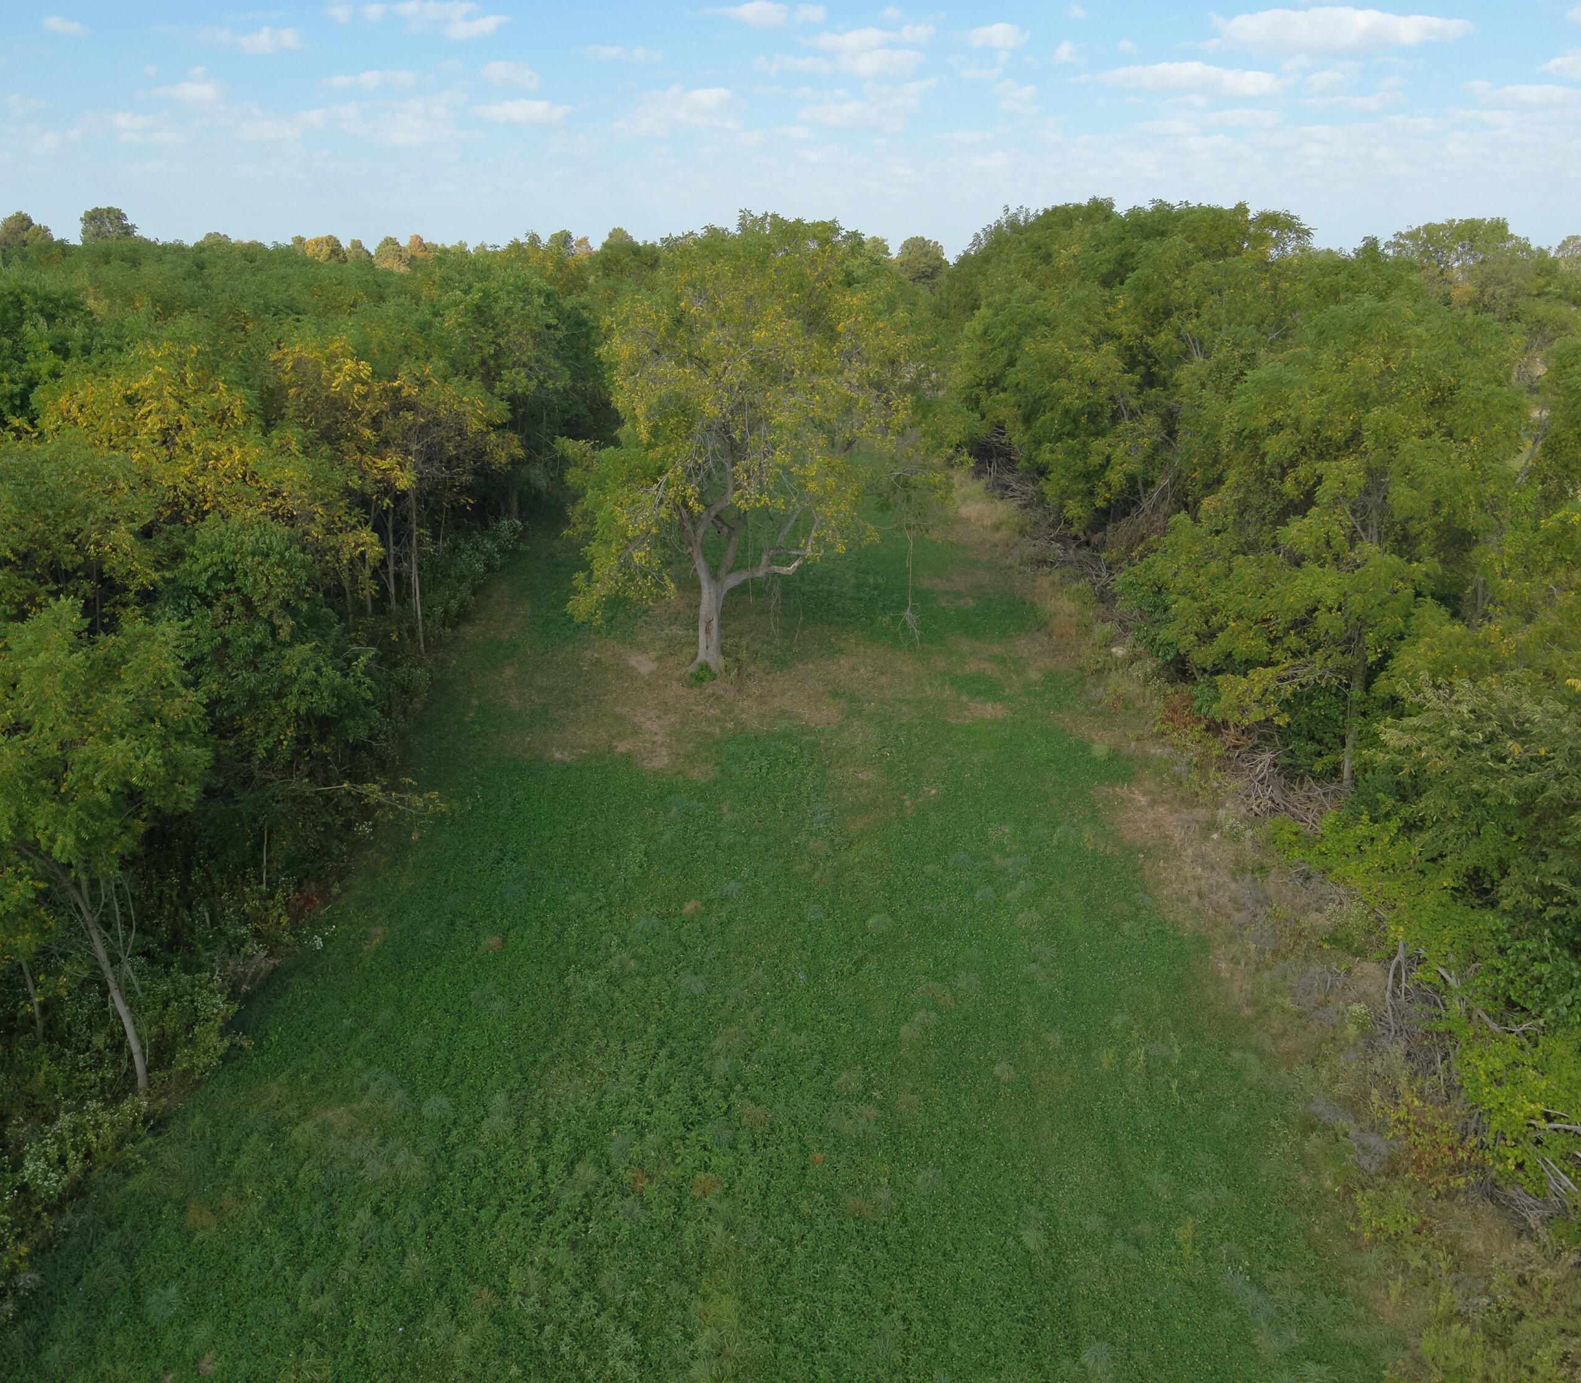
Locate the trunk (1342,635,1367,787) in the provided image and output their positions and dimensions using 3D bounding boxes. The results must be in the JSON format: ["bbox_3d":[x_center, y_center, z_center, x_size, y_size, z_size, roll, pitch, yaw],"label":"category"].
[{"bbox_3d":[12.554,0.507,28.321,0.360,3.680,0.340,0,19,0],"label":"trunk"}]

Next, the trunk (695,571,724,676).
[{"bbox_3d":[-2.376,-2.055,37.182,0.800,2.960,0.750,0,19,0],"label":"trunk"}]

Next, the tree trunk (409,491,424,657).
[{"bbox_3d":[-10.854,-3.355,37.029,0.220,5.110,0.220,0,19,0],"label":"tree trunk"}]

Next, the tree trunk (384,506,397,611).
[{"bbox_3d":[-12.703,-3.971,40.337,0.190,3.770,0.190,0,19,0],"label":"tree trunk"}]

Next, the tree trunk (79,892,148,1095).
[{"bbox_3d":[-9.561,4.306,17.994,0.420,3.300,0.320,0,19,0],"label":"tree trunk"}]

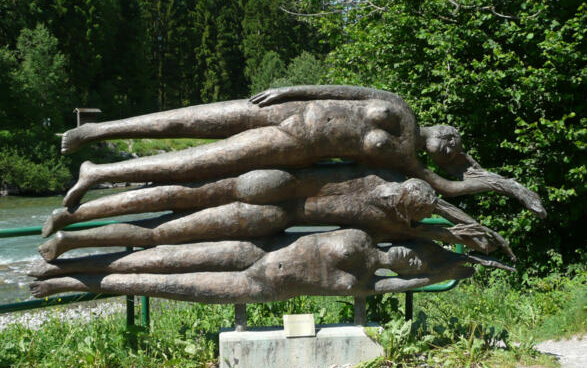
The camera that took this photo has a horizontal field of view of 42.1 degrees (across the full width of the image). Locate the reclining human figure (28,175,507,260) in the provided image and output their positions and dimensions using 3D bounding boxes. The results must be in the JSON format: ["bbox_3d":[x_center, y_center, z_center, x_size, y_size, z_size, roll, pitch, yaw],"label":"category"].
[{"bbox_3d":[-0.047,0.242,5.872,3.640,0.630,0.500,0,2,-10],"label":"reclining human figure"}]

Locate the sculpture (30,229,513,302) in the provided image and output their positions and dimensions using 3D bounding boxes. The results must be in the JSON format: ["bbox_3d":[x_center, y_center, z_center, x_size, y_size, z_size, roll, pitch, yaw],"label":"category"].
[{"bbox_3d":[-0.083,0.607,5.865,3.680,0.460,0.500,0,2,-10],"label":"sculpture"}]

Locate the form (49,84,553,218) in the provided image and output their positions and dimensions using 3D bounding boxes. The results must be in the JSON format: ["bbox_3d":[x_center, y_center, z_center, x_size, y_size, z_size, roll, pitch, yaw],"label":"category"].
[{"bbox_3d":[0.154,-0.240,5.907,3.760,0.970,0.550,0,2,-10],"label":"form"}]

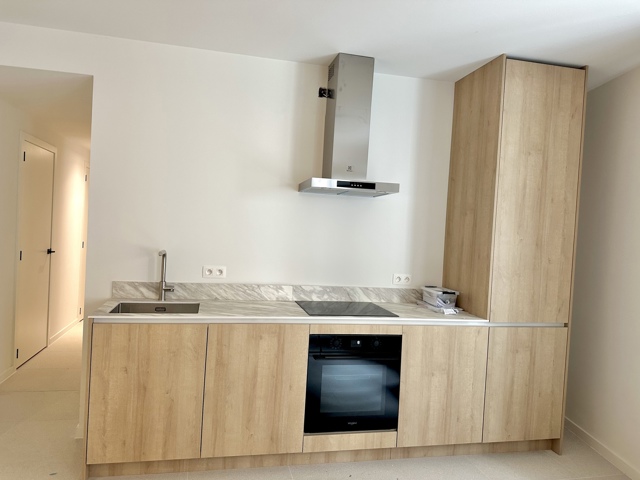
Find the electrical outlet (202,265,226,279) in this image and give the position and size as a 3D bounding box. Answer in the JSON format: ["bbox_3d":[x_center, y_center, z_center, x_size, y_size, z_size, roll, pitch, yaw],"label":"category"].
[{"bbox_3d":[-0.746,0.228,3.143,0.160,0.079,0.012,3,1,-12],"label":"electrical outlet"}]

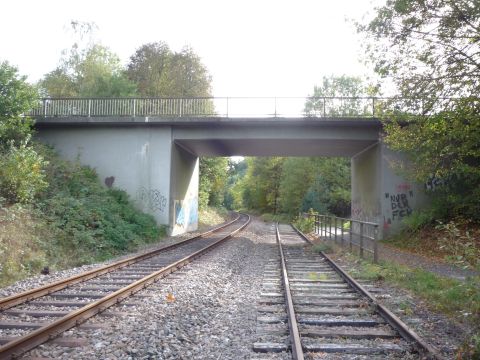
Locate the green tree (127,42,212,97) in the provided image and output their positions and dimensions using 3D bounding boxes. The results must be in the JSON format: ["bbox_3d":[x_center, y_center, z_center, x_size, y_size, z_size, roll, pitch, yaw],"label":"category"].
[{"bbox_3d":[-7.128,-7.361,45.530,8.720,13.180,8.000,0,-3,0],"label":"green tree"}]

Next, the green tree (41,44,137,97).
[{"bbox_3d":[-14.661,-7.039,43.505,9.300,12.250,8.500,0,-3,0],"label":"green tree"}]

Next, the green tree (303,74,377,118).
[{"bbox_3d":[10.437,-5.777,46.439,7.460,10.240,7.000,0,-3,0],"label":"green tree"}]

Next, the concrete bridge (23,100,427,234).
[{"bbox_3d":[0.226,-0.358,28.672,23.300,7.500,10.000,0,-3,4],"label":"concrete bridge"}]

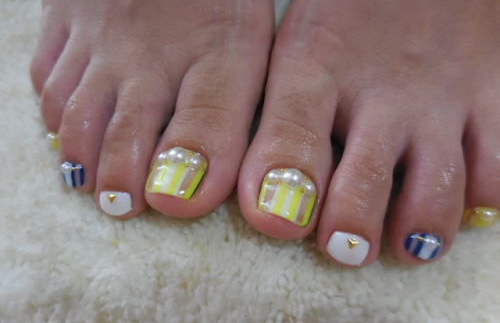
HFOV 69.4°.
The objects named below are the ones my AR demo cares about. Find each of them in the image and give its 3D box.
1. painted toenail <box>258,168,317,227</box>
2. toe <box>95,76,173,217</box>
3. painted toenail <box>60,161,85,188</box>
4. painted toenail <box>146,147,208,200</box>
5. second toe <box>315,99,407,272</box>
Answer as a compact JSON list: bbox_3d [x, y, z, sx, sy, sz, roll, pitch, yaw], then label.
[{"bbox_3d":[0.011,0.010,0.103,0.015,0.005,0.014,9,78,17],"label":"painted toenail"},{"bbox_3d":[-0.039,-0.005,0.121,0.015,0.017,0.043,7,70,-4],"label":"toe"},{"bbox_3d":[-0.059,0.004,0.120,0.008,0.004,0.009,6,90,27],"label":"painted toenail"},{"bbox_3d":[-0.022,0.004,0.110,0.015,0.005,0.014,10,78,24],"label":"painted toenail"},{"bbox_3d":[0.034,0.007,0.112,0.017,0.018,0.045,14,71,5],"label":"second toe"}]

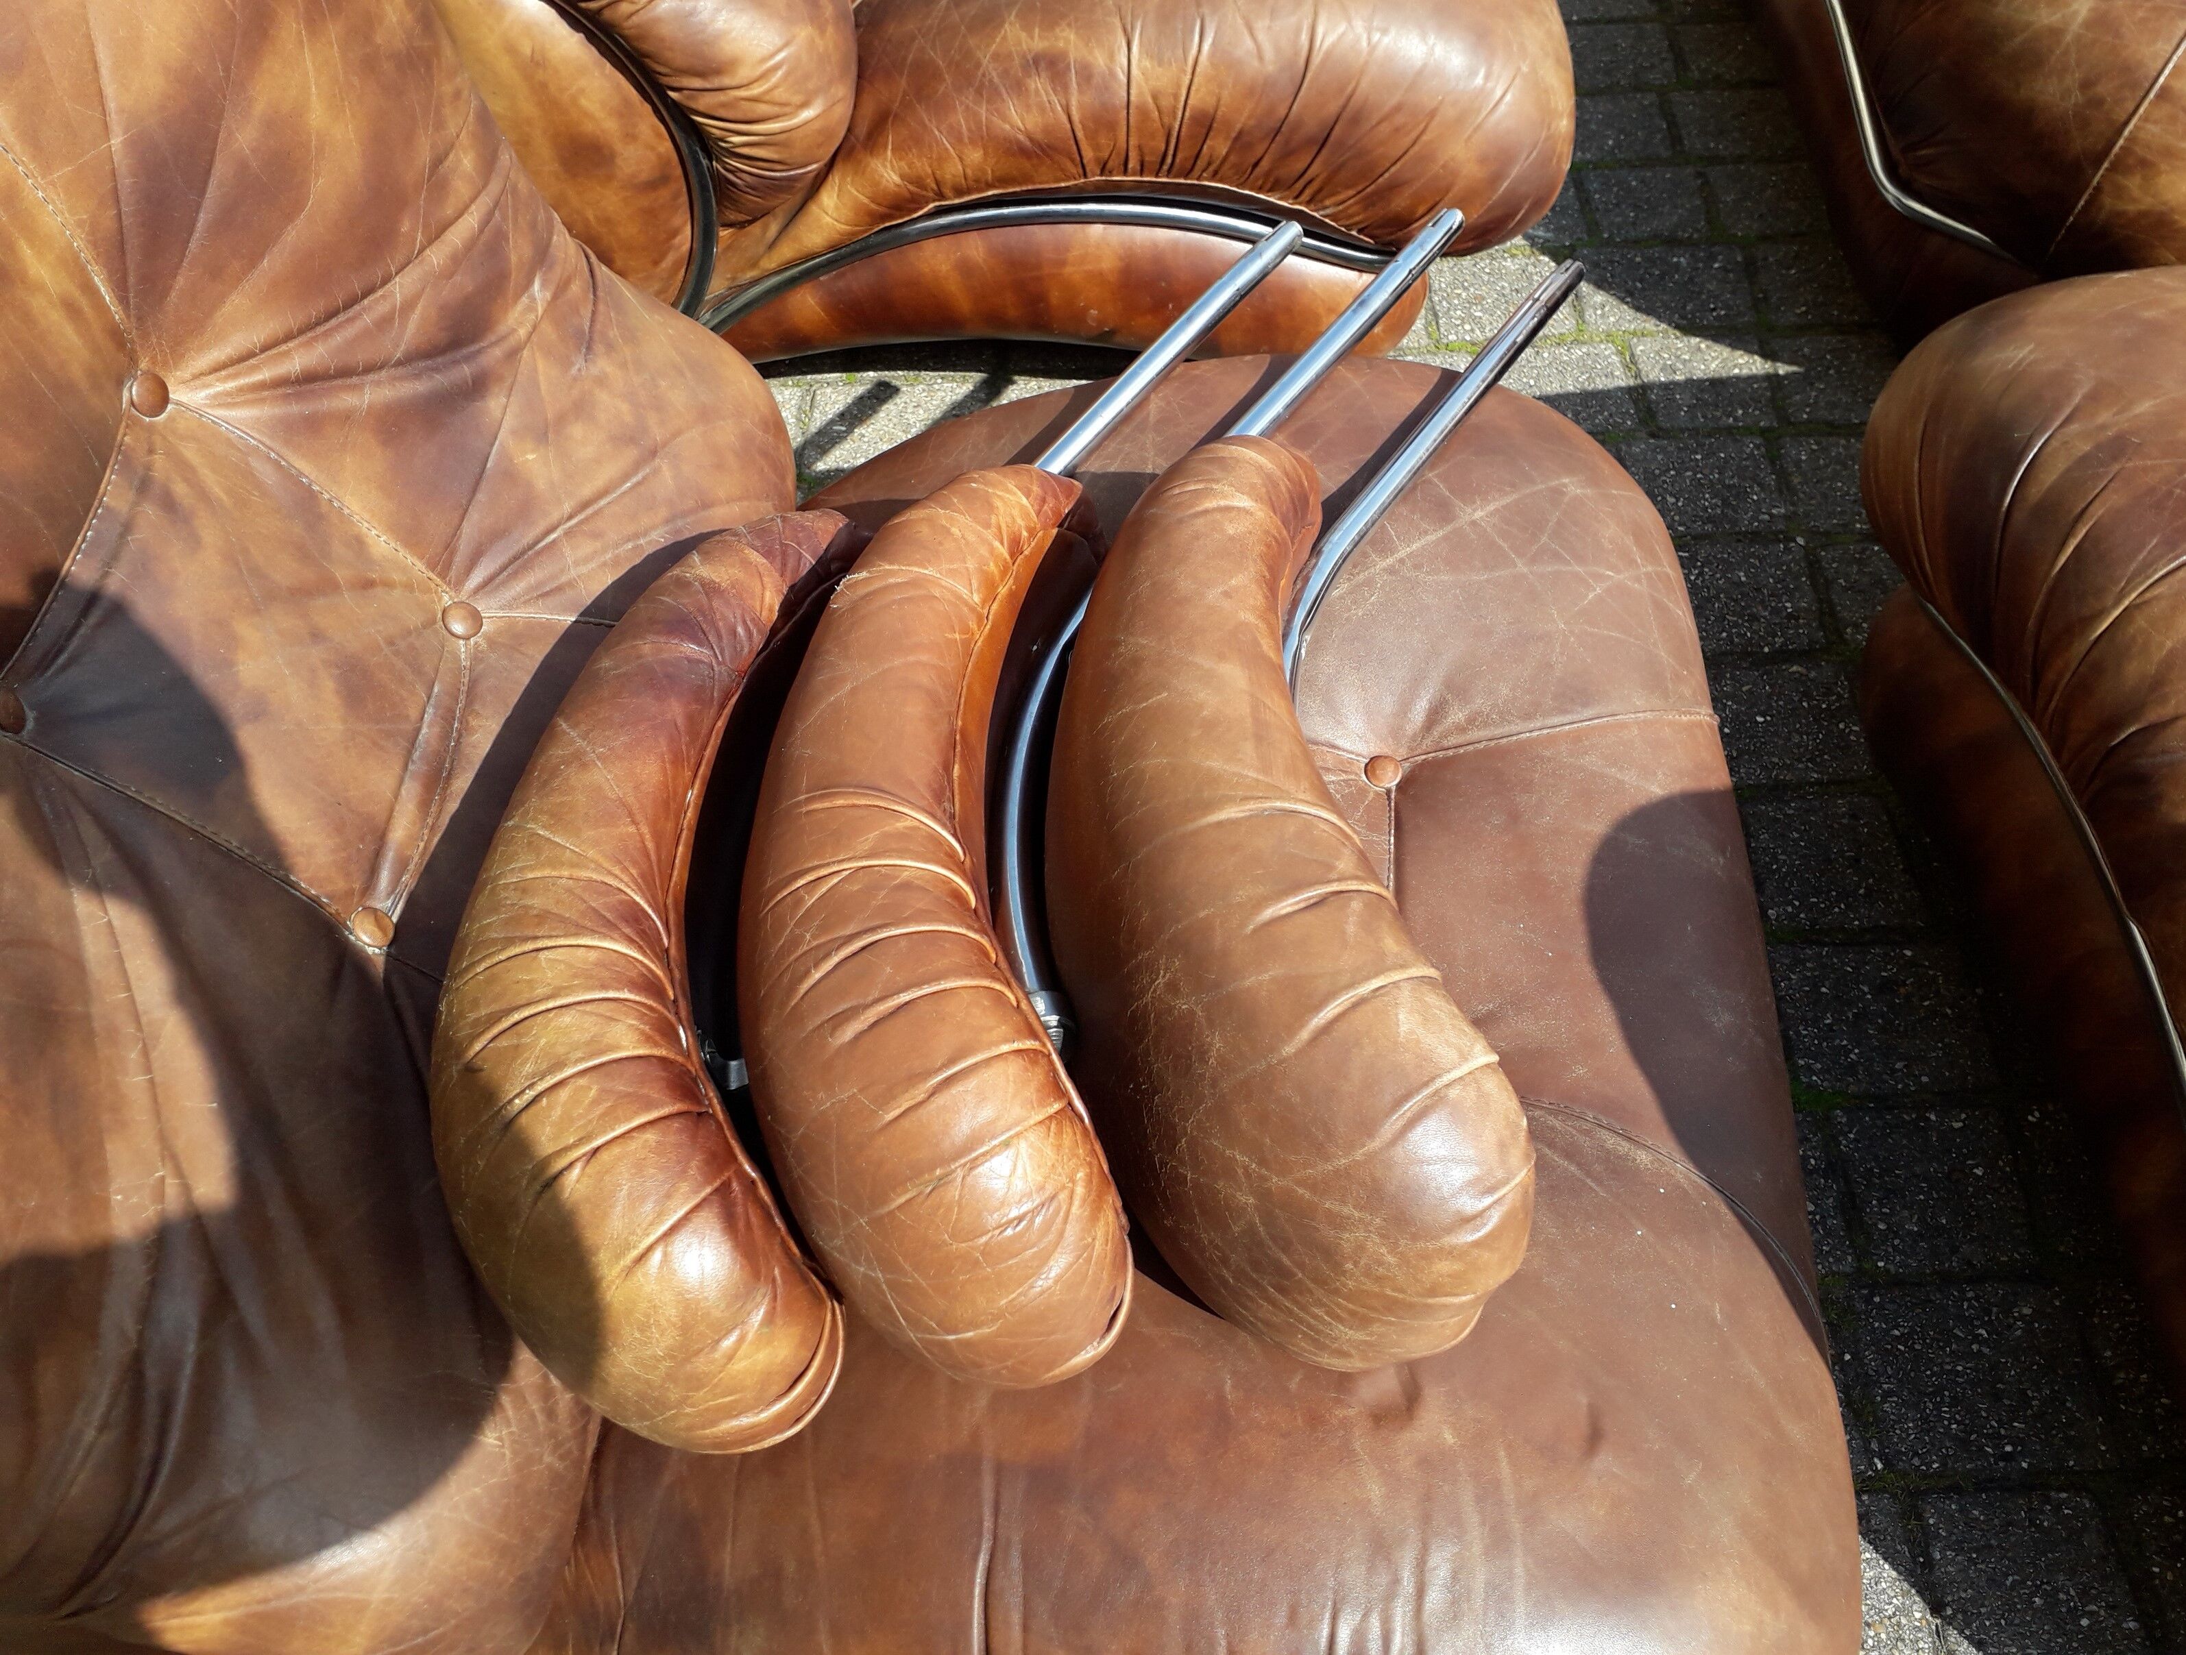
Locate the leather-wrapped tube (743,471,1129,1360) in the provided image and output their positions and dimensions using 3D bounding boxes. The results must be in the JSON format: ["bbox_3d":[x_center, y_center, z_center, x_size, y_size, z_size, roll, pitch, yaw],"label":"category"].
[{"bbox_3d":[-0.100,0.001,0.976,0.203,0.175,0.628,-4,57,0],"label":"leather-wrapped tube"}]

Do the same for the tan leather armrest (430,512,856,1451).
[{"bbox_3d":[-0.254,0.033,0.961,0.211,0.175,0.626,-6,57,-2],"label":"tan leather armrest"}]

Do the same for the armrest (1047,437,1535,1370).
[{"bbox_3d":[0.074,-0.006,0.970,0.223,0.180,0.628,-8,57,-3],"label":"armrest"}]

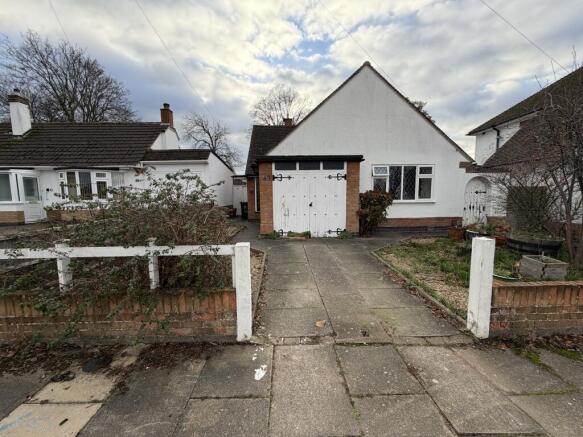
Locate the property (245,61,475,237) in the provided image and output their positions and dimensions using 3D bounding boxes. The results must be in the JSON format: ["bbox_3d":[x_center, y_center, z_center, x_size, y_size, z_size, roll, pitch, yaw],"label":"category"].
[{"bbox_3d":[2.182,-2.874,11.427,8.900,5.990,10.350,0,5,0],"label":"property"}]

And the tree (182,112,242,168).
[{"bbox_3d":[-6.527,-4.498,19.692,4.641,7.982,4.641,0,5,0],"label":"tree"}]

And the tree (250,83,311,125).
[{"bbox_3d":[-1.211,-8.080,27.424,6.380,13.777,6.380,0,5,0],"label":"tree"}]

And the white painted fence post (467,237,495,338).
[{"bbox_3d":[2.036,0.741,2.540,0.136,1.071,0.136,-1,5,-3],"label":"white painted fence post"}]

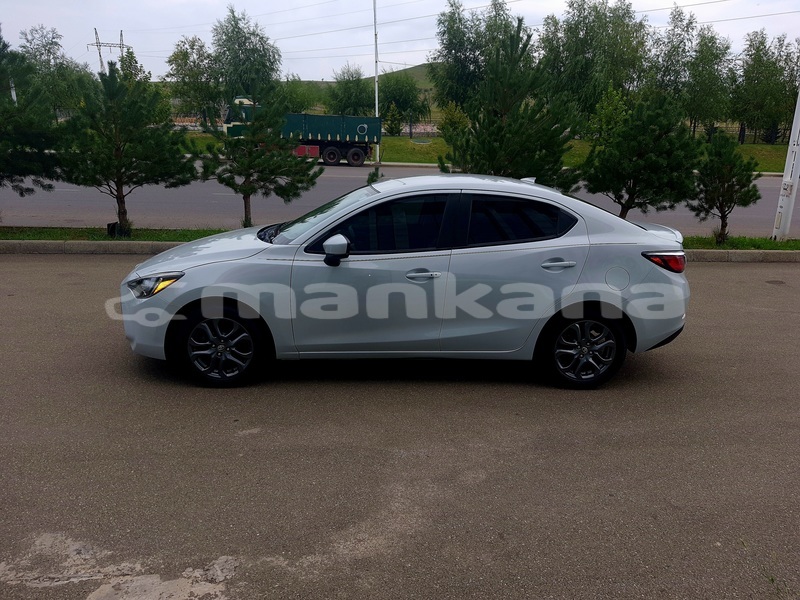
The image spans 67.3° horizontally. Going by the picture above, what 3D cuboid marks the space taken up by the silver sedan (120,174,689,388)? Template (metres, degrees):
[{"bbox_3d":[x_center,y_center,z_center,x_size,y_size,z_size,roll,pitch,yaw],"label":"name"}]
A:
[{"bbox_3d":[0.038,-0.274,4.918,4.340,1.470,1.720,0,15,1],"label":"silver sedan"}]

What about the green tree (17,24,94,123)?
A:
[{"bbox_3d":[-23.744,-15.333,41.436,5.380,6.750,5.220,-8,18,-27],"label":"green tree"}]

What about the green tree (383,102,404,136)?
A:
[{"bbox_3d":[-0.461,-12.798,42.635,1.560,2.310,1.480,0,15,0],"label":"green tree"}]

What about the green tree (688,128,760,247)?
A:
[{"bbox_3d":[4.963,-1.705,9.225,1.100,1.730,1.070,9,18,27],"label":"green tree"}]

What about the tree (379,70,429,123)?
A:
[{"bbox_3d":[0.265,-15.256,45.572,3.790,4.030,3.680,0,16,0],"label":"tree"}]

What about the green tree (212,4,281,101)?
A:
[{"bbox_3d":[-11.061,-16.724,43.626,4.900,8.640,4.660,0,15,0],"label":"green tree"}]

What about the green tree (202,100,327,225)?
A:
[{"bbox_3d":[-2.098,-1.971,9.202,1.890,2.060,1.800,0,15,0],"label":"green tree"}]

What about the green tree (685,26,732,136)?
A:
[{"bbox_3d":[21.319,-14.954,41.562,3.320,7.310,3.150,0,15,0],"label":"green tree"}]

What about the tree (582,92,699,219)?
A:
[{"bbox_3d":[3.677,-1.998,9.196,1.780,2.230,1.730,6,17,20],"label":"tree"}]

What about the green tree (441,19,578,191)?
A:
[{"bbox_3d":[1.599,-2.441,8.873,2.010,3.150,1.910,0,15,0],"label":"green tree"}]

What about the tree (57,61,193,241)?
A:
[{"bbox_3d":[-4.140,-2.239,9.142,2.040,2.570,1.970,-6,17,-23],"label":"tree"}]

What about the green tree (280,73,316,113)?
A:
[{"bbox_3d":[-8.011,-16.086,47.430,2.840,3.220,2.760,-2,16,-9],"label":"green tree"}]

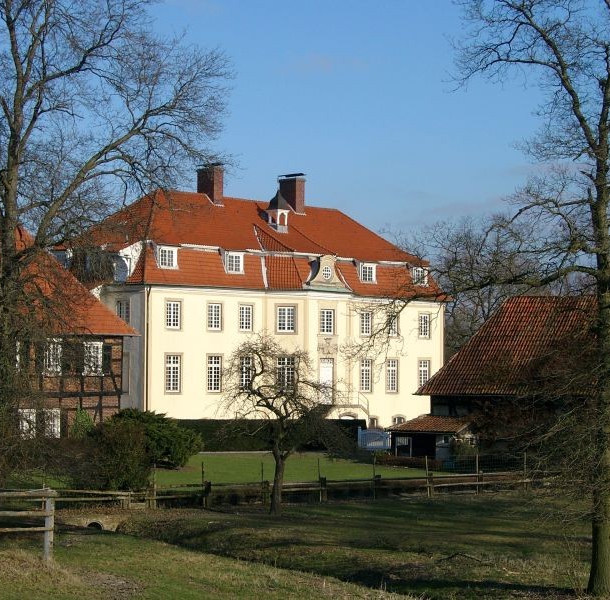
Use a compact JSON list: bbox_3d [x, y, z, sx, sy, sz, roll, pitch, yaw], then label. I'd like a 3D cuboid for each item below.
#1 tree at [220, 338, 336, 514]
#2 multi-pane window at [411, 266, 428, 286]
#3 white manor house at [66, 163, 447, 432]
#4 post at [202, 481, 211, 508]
[{"bbox_3d":[-0.640,3.148,40.000,2.900,4.500,2.800,0,-3,0],"label":"tree"},{"bbox_3d":[8.488,-1.791,123.390,1.500,1.550,0.900,3,-5,-44],"label":"multi-pane window"},{"bbox_3d":[-3.086,0.055,117.198,30.567,19.385,14.694,3,-5,-44],"label":"white manor house"},{"bbox_3d":[-2.668,5.269,43.200,0.200,0.760,0.190,2,-4,-31],"label":"post"}]

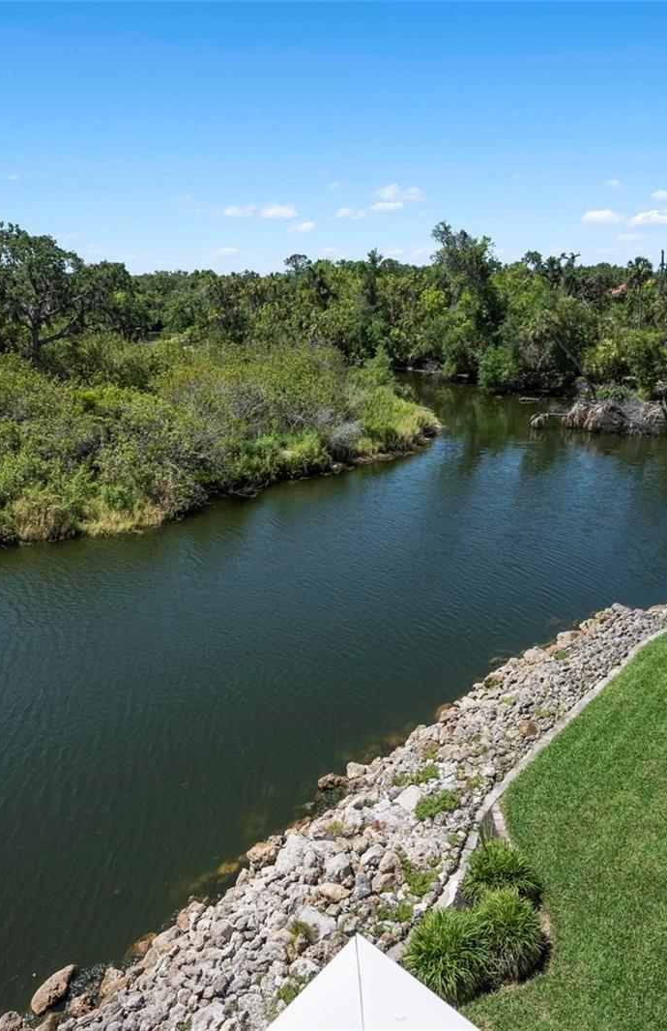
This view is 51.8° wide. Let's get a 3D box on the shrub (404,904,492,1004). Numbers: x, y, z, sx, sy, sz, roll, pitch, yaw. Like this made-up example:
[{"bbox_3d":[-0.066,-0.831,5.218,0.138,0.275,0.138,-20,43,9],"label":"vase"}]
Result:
[{"bbox_3d":[1.460,5.650,8.860,1.130,0.780,1.130,-1,19,0],"label":"shrub"}]

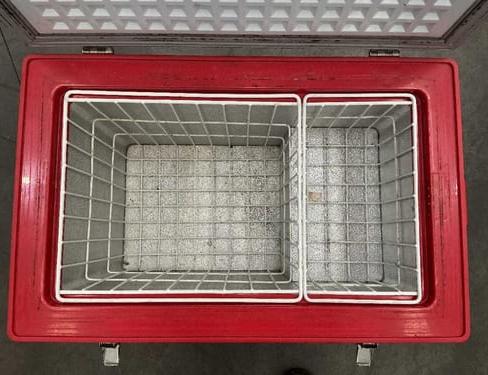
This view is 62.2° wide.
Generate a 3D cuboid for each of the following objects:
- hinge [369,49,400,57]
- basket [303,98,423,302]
[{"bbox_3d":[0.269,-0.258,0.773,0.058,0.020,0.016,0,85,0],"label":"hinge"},{"bbox_3d":[0.218,0.025,0.843,0.213,0.187,0.387,0,85,0],"label":"basket"}]

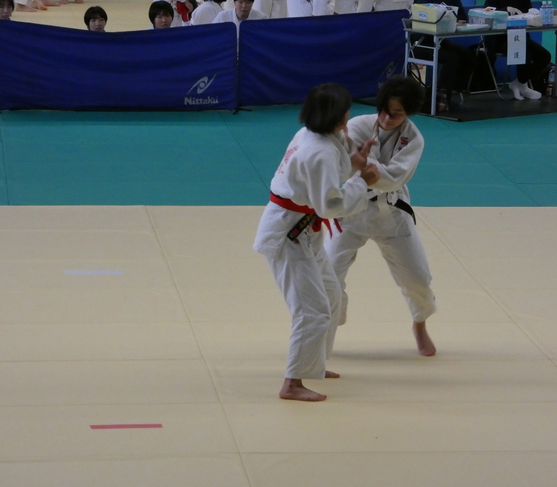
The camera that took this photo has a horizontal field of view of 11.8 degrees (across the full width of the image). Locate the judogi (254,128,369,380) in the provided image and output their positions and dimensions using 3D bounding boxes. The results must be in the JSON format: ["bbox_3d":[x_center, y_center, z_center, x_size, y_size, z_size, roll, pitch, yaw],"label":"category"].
[{"bbox_3d":[0.164,0.014,13.380,0.580,1.230,0.500,-3,12,-22],"label":"judogi"}]

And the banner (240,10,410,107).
[{"bbox_3d":[0.425,-1.627,23.636,1.950,0.760,0.100,-7,14,-38],"label":"banner"}]

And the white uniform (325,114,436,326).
[{"bbox_3d":[0.530,-0.127,14.025,0.580,1.120,0.520,5,12,20],"label":"white uniform"}]

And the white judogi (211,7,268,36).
[{"bbox_3d":[-0.336,-1.687,23.880,0.560,0.720,0.550,1,11,-3],"label":"white judogi"}]

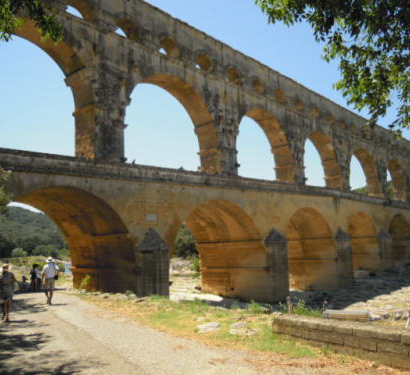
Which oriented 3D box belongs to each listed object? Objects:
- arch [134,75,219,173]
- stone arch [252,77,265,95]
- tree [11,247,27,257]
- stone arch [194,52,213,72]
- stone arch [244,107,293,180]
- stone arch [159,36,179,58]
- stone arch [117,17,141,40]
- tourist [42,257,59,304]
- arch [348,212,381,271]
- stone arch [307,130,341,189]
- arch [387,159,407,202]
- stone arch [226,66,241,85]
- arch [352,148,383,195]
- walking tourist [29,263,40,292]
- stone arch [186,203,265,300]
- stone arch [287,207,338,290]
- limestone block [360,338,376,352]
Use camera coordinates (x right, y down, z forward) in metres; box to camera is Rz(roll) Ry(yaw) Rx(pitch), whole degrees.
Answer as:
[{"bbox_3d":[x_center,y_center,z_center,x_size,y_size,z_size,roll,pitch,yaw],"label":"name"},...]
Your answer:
[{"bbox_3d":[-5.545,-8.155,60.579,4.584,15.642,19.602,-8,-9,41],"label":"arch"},{"bbox_3d":[9.582,-20.101,80.911,3.200,3.700,4.500,-10,-9,40],"label":"stone arch"},{"bbox_3d":[-64.219,22.156,140.000,5.800,3.900,5.400,-1,-8,-25],"label":"tree"},{"bbox_3d":[-1.437,-19.948,66.300,3.267,3.317,4.257,-8,-9,41],"label":"stone arch"},{"bbox_3d":[10.108,-7.451,78.962,4.600,15.800,20.300,-10,-9,40],"label":"stone arch"},{"bbox_3d":[-6.477,-20.436,60.667,3.267,3.267,4.158,-8,-9,41],"label":"stone arch"},{"bbox_3d":[-11.683,-21.015,54.860,3.267,3.168,4.158,-8,-9,41],"label":"stone arch"},{"bbox_3d":[-5.743,3.472,15.061,0.620,1.760,0.460,0,-7,-12],"label":"tourist"},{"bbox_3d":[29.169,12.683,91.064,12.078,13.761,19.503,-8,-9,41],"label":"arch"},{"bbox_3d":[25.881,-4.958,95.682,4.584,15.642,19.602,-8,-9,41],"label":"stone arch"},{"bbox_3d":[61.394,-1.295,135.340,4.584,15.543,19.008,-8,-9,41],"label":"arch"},{"bbox_3d":[4.103,-20.420,74.551,3.200,3.700,4.500,-10,-9,40],"label":"stone arch"},{"bbox_3d":[44.328,-3.858,118.361,4.600,15.400,24.000,-10,-9,40],"label":"arch"},{"bbox_3d":[-10.578,5.551,25.167,0.500,1.680,0.420,-5,-7,22],"label":"walking tourist"},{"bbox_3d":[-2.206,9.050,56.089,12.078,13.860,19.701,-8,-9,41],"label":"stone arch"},{"bbox_3d":[14.407,11.587,74.389,12.000,15.000,18.800,-10,-9,40],"label":"stone arch"},{"bbox_3d":[2.401,2.244,5.816,0.230,0.168,0.270,-8,-9,40],"label":"limestone block"}]

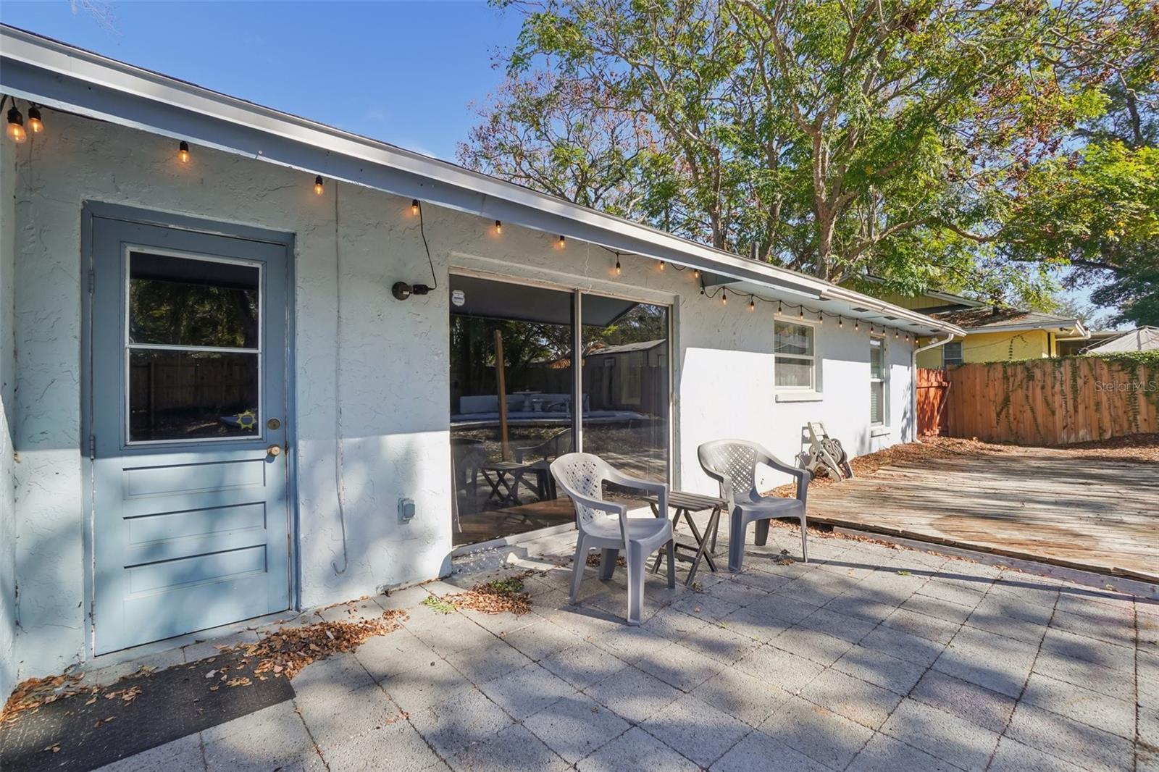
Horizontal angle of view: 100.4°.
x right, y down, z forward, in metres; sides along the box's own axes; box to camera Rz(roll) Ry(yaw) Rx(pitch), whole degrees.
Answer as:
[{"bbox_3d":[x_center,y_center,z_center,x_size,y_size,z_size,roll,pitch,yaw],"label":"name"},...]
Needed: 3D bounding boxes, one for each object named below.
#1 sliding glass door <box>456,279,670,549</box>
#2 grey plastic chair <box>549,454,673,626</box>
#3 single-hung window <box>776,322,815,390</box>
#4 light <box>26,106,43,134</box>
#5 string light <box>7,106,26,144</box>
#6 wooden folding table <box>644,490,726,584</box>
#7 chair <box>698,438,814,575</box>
[{"bbox_3d":[-0.016,0.168,4.068,2.270,1.970,0.110,0,0,-37],"label":"sliding glass door"},{"bbox_3d":[0.202,0.852,2.898,0.586,0.833,0.596,0,0,29],"label":"grey plastic chair"},{"bbox_3d":[2.664,-0.378,6.065,1.060,0.900,0.100,0,0,-37],"label":"single-hung window"},{"bbox_3d":[-2.290,-1.115,2.030,0.050,0.115,0.050,0,0,-37],"label":"light"},{"bbox_3d":[-1.886,-0.876,1.616,0.050,0.115,0.050,0,0,-37],"label":"string light"},{"bbox_3d":[0.724,1.030,3.290,0.384,0.475,0.455,0,0,-41],"label":"wooden folding table"},{"bbox_3d":[1.265,0.852,3.594,0.616,0.828,0.586,0,0,-18],"label":"chair"}]

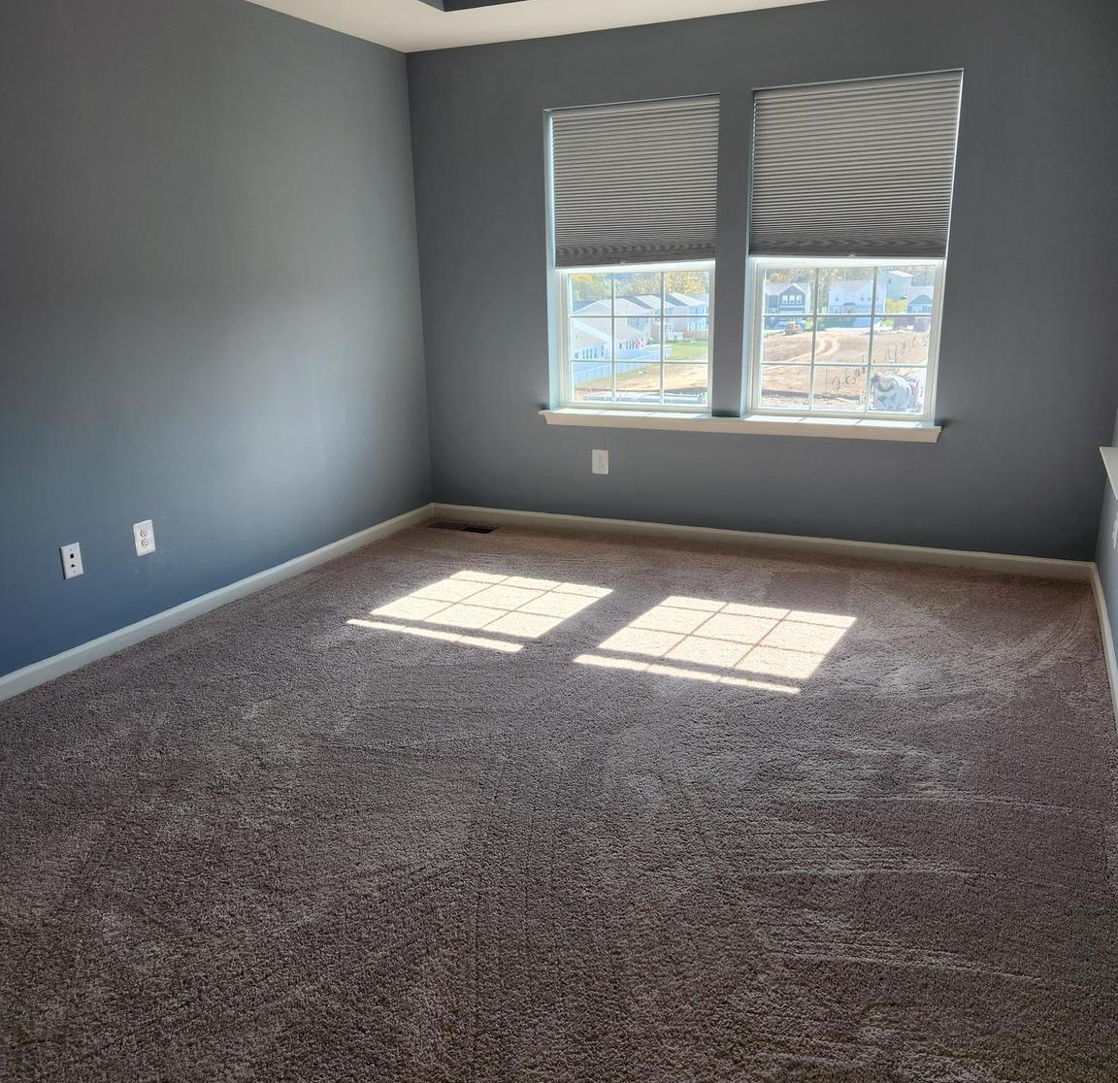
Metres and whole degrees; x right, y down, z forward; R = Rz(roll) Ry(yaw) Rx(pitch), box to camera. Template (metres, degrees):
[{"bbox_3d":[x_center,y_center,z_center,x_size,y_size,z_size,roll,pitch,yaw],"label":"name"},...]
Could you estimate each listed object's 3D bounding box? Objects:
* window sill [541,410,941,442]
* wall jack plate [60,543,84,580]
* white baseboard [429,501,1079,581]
[{"bbox_3d":[0.823,-0.570,4.846,1.976,0.075,0.120,6,17,24],"label":"window sill"},{"bbox_3d":[-1.724,0.069,3.520,0.007,0.118,0.075,6,17,24],"label":"wall jack plate"},{"bbox_3d":[0.798,-0.023,4.995,3.361,0.082,0.015,6,17,24],"label":"white baseboard"}]

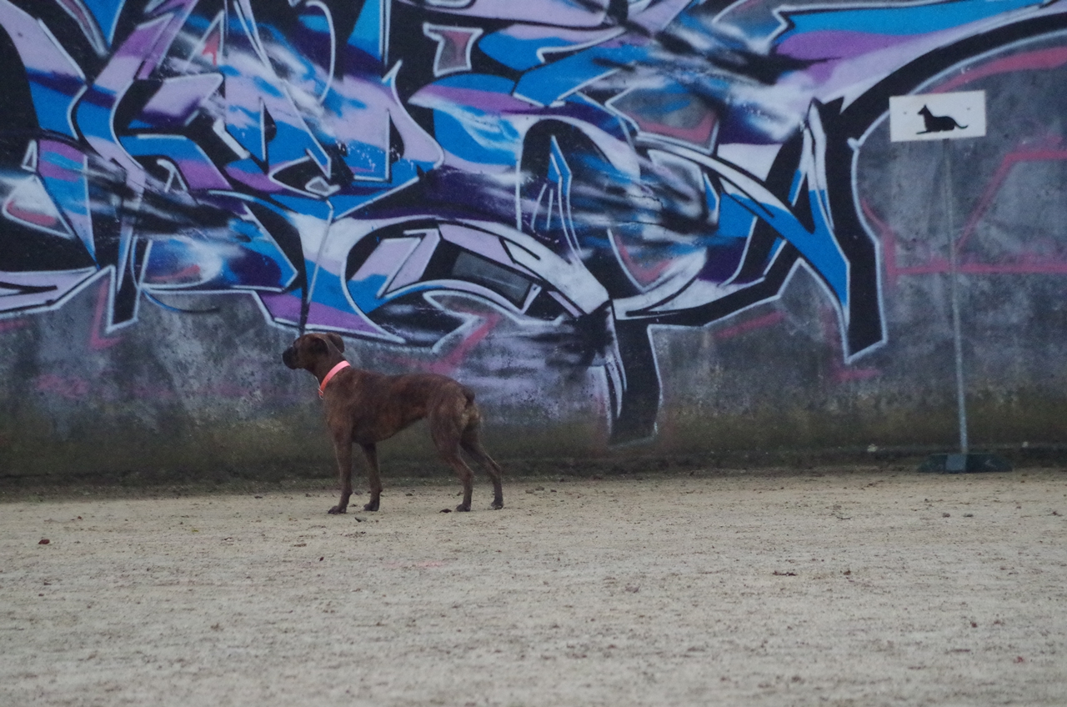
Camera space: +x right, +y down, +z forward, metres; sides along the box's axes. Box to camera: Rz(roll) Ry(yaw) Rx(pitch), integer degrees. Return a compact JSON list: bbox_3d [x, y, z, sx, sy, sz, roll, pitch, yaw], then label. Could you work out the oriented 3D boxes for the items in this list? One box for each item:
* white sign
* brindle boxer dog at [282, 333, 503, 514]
[{"bbox_3d":[1.751,-1.024,38.400,0.416,0.197,0.015,-3,1,0],"label":"white sign"},{"bbox_3d":[-0.566,0.282,36.000,0.860,0.720,0.250,-1,1,18],"label":"brindle boxer dog"}]

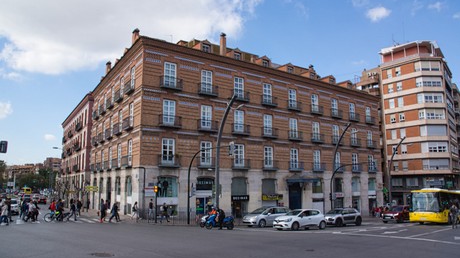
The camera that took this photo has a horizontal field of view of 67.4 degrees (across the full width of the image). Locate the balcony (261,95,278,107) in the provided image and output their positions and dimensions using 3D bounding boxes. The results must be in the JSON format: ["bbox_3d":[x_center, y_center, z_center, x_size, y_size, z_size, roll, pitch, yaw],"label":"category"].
[{"bbox_3d":[4.802,-3.240,41.497,2.226,1.144,0.546,6,-11,-35],"label":"balcony"}]

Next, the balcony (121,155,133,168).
[{"bbox_3d":[-11.075,3.647,37.111,0.598,1.248,1.950,5,-10,-30],"label":"balcony"}]

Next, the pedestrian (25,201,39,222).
[{"bbox_3d":[-14.491,6.004,25.267,0.650,1.620,0.550,5,-11,-29],"label":"pedestrian"}]

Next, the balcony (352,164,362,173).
[{"bbox_3d":[19.774,6.252,53.853,2.155,1.248,0.598,6,-11,-36],"label":"balcony"}]

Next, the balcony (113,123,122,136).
[{"bbox_3d":[-12.286,0.100,37.963,0.546,1.144,2.226,5,-11,-31],"label":"balcony"}]

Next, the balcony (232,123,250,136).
[{"bbox_3d":[1.270,0.169,38.839,2.243,1.190,0.536,7,-12,-35],"label":"balcony"}]

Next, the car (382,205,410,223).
[{"bbox_3d":[16.399,8.030,32.718,4.350,1.620,1.800,5,-11,-30],"label":"car"}]

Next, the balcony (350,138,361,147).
[{"bbox_3d":[19.237,2.098,52.548,2.200,1.200,0.500,6,-11,-36],"label":"balcony"}]

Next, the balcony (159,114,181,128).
[{"bbox_3d":[-5.828,-0.714,34.036,2.200,1.200,0.500,6,-11,-36],"label":"balcony"}]

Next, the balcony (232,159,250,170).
[{"bbox_3d":[1.320,4.193,40.544,2.155,1.248,0.598,6,-11,-36],"label":"balcony"}]

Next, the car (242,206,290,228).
[{"bbox_3d":[3.250,7.369,28.800,4.450,1.650,1.830,6,-11,-36],"label":"car"}]

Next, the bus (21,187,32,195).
[{"bbox_3d":[-56.274,17.616,95.434,2.150,2.800,6.000,6,-11,-35],"label":"bus"}]

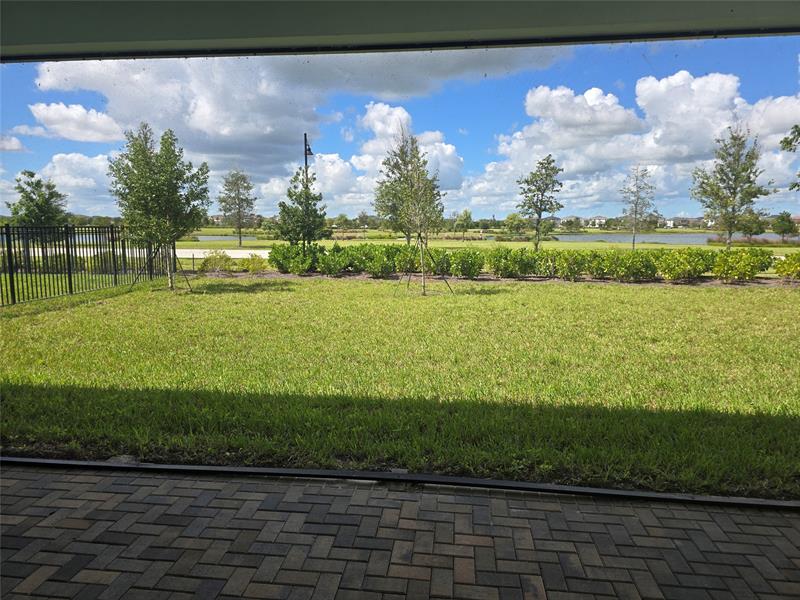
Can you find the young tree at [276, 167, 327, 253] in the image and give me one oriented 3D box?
[{"bbox_3d":[-4.041,-3.461,22.031,2.073,4.001,2.010,2,8,10],"label":"young tree"}]

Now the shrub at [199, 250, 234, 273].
[{"bbox_3d":[-6.349,-1.322,18.341,1.242,0.769,1.056,-3,8,-19],"label":"shrub"}]

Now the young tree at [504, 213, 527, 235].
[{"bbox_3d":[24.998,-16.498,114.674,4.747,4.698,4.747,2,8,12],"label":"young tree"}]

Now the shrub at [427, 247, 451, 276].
[{"bbox_3d":[1.269,-1.253,17.522,0.857,0.974,0.902,2,8,10],"label":"shrub"}]

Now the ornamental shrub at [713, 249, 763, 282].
[{"bbox_3d":[9.860,-1.014,15.528,1.417,0.978,1.150,2,8,9],"label":"ornamental shrub"}]

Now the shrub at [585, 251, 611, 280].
[{"bbox_3d":[6.245,-1.107,16.805,0.885,0.934,0.922,2,8,10],"label":"shrub"}]

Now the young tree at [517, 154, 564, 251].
[{"bbox_3d":[9.822,-6.686,36.668,3.312,6.520,3.146,2,8,15],"label":"young tree"}]

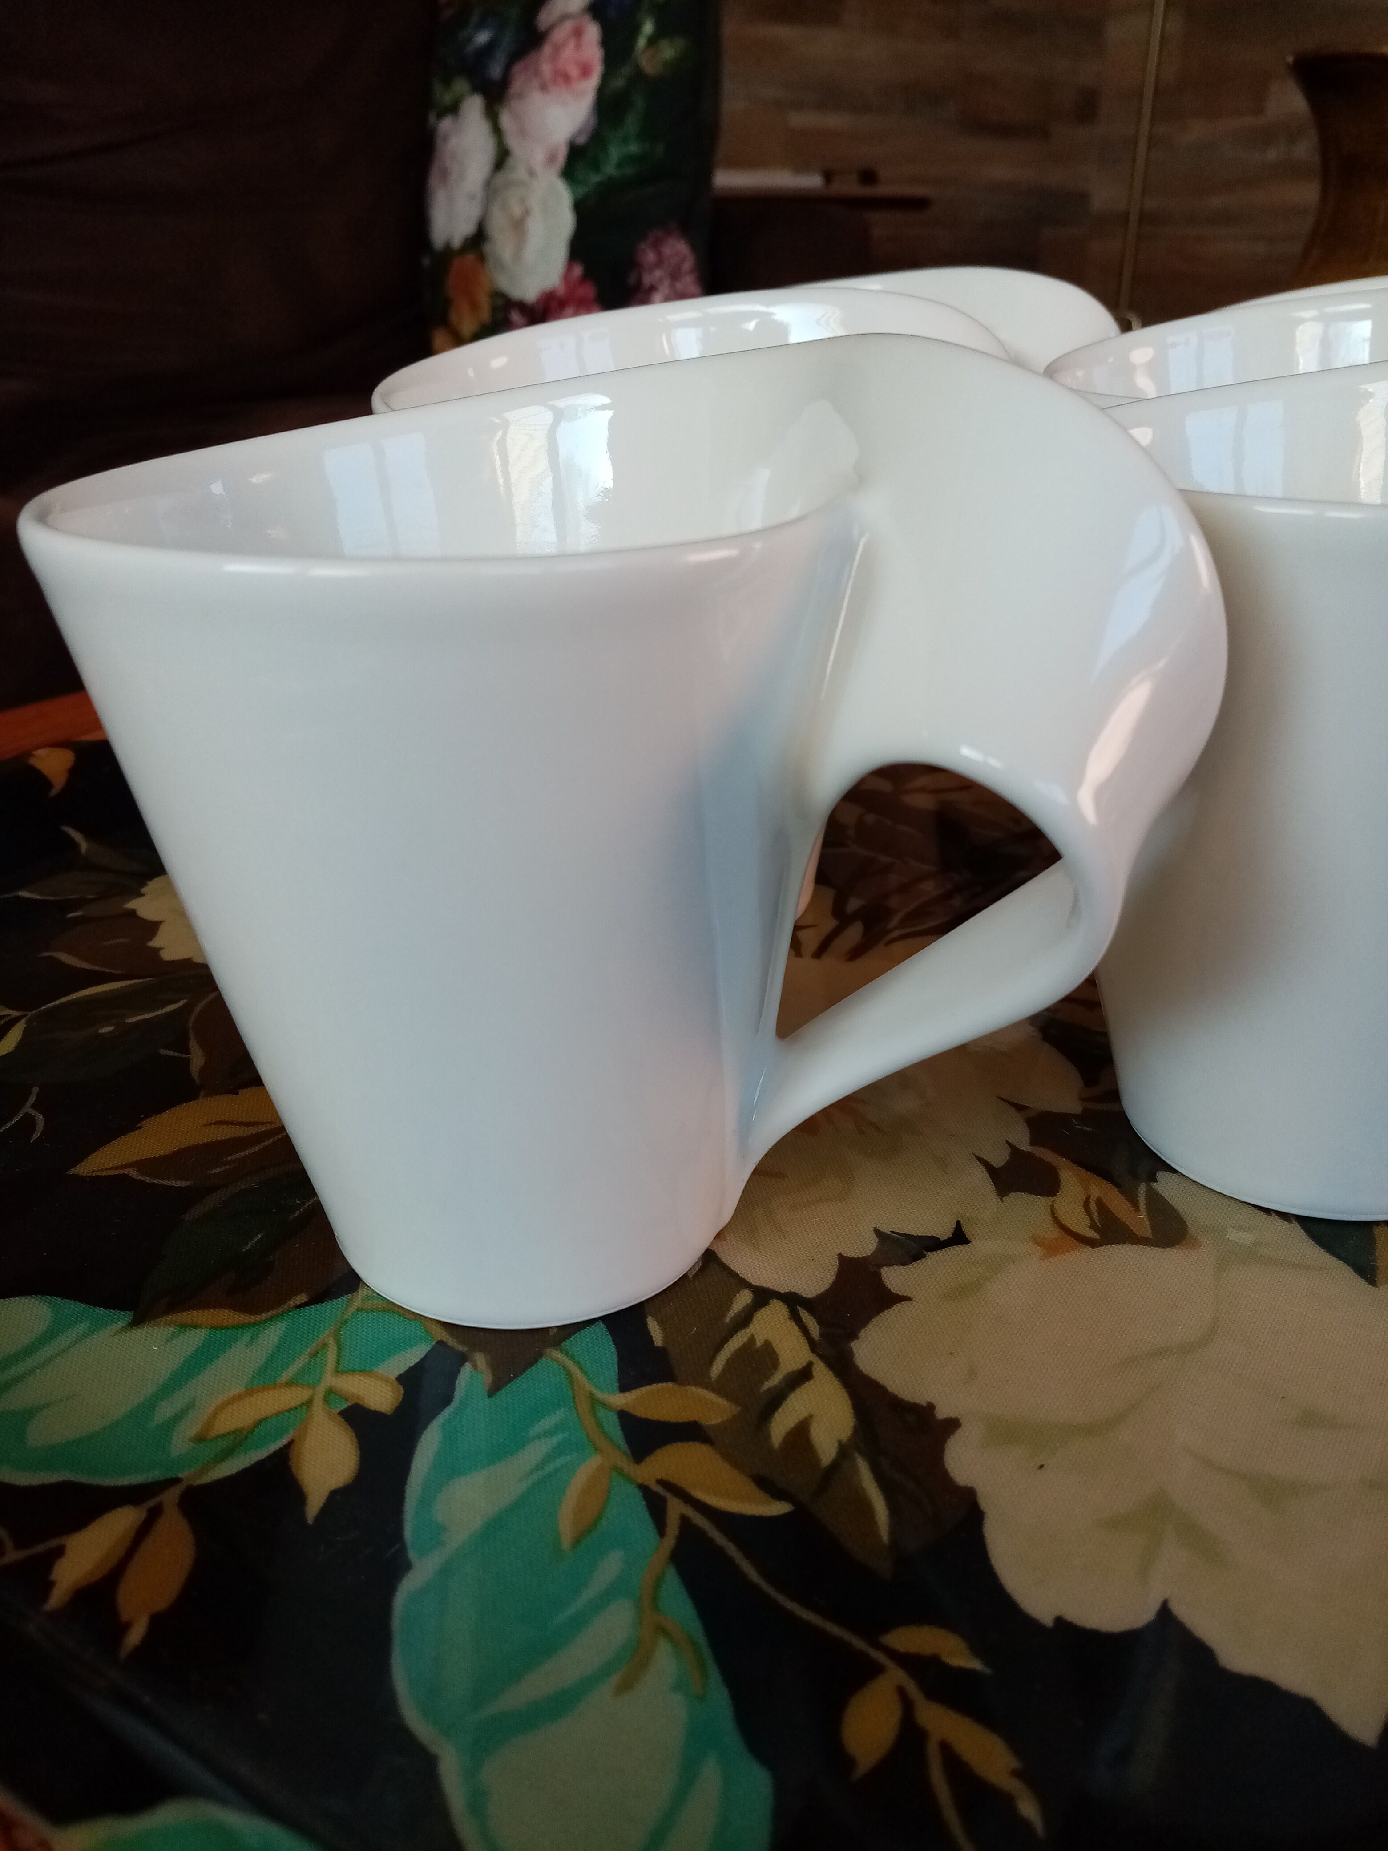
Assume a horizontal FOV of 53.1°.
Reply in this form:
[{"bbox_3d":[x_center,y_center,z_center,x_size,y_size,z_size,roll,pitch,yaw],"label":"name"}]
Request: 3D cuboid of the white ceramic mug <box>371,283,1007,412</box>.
[{"bbox_3d":[0.006,-0.066,0.276,0.132,0.112,0.097,1,27,1],"label":"white ceramic mug"}]

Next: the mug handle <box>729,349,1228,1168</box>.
[{"bbox_3d":[0.033,-0.011,0.162,0.056,0.098,0.034,5,28,8],"label":"mug handle"}]

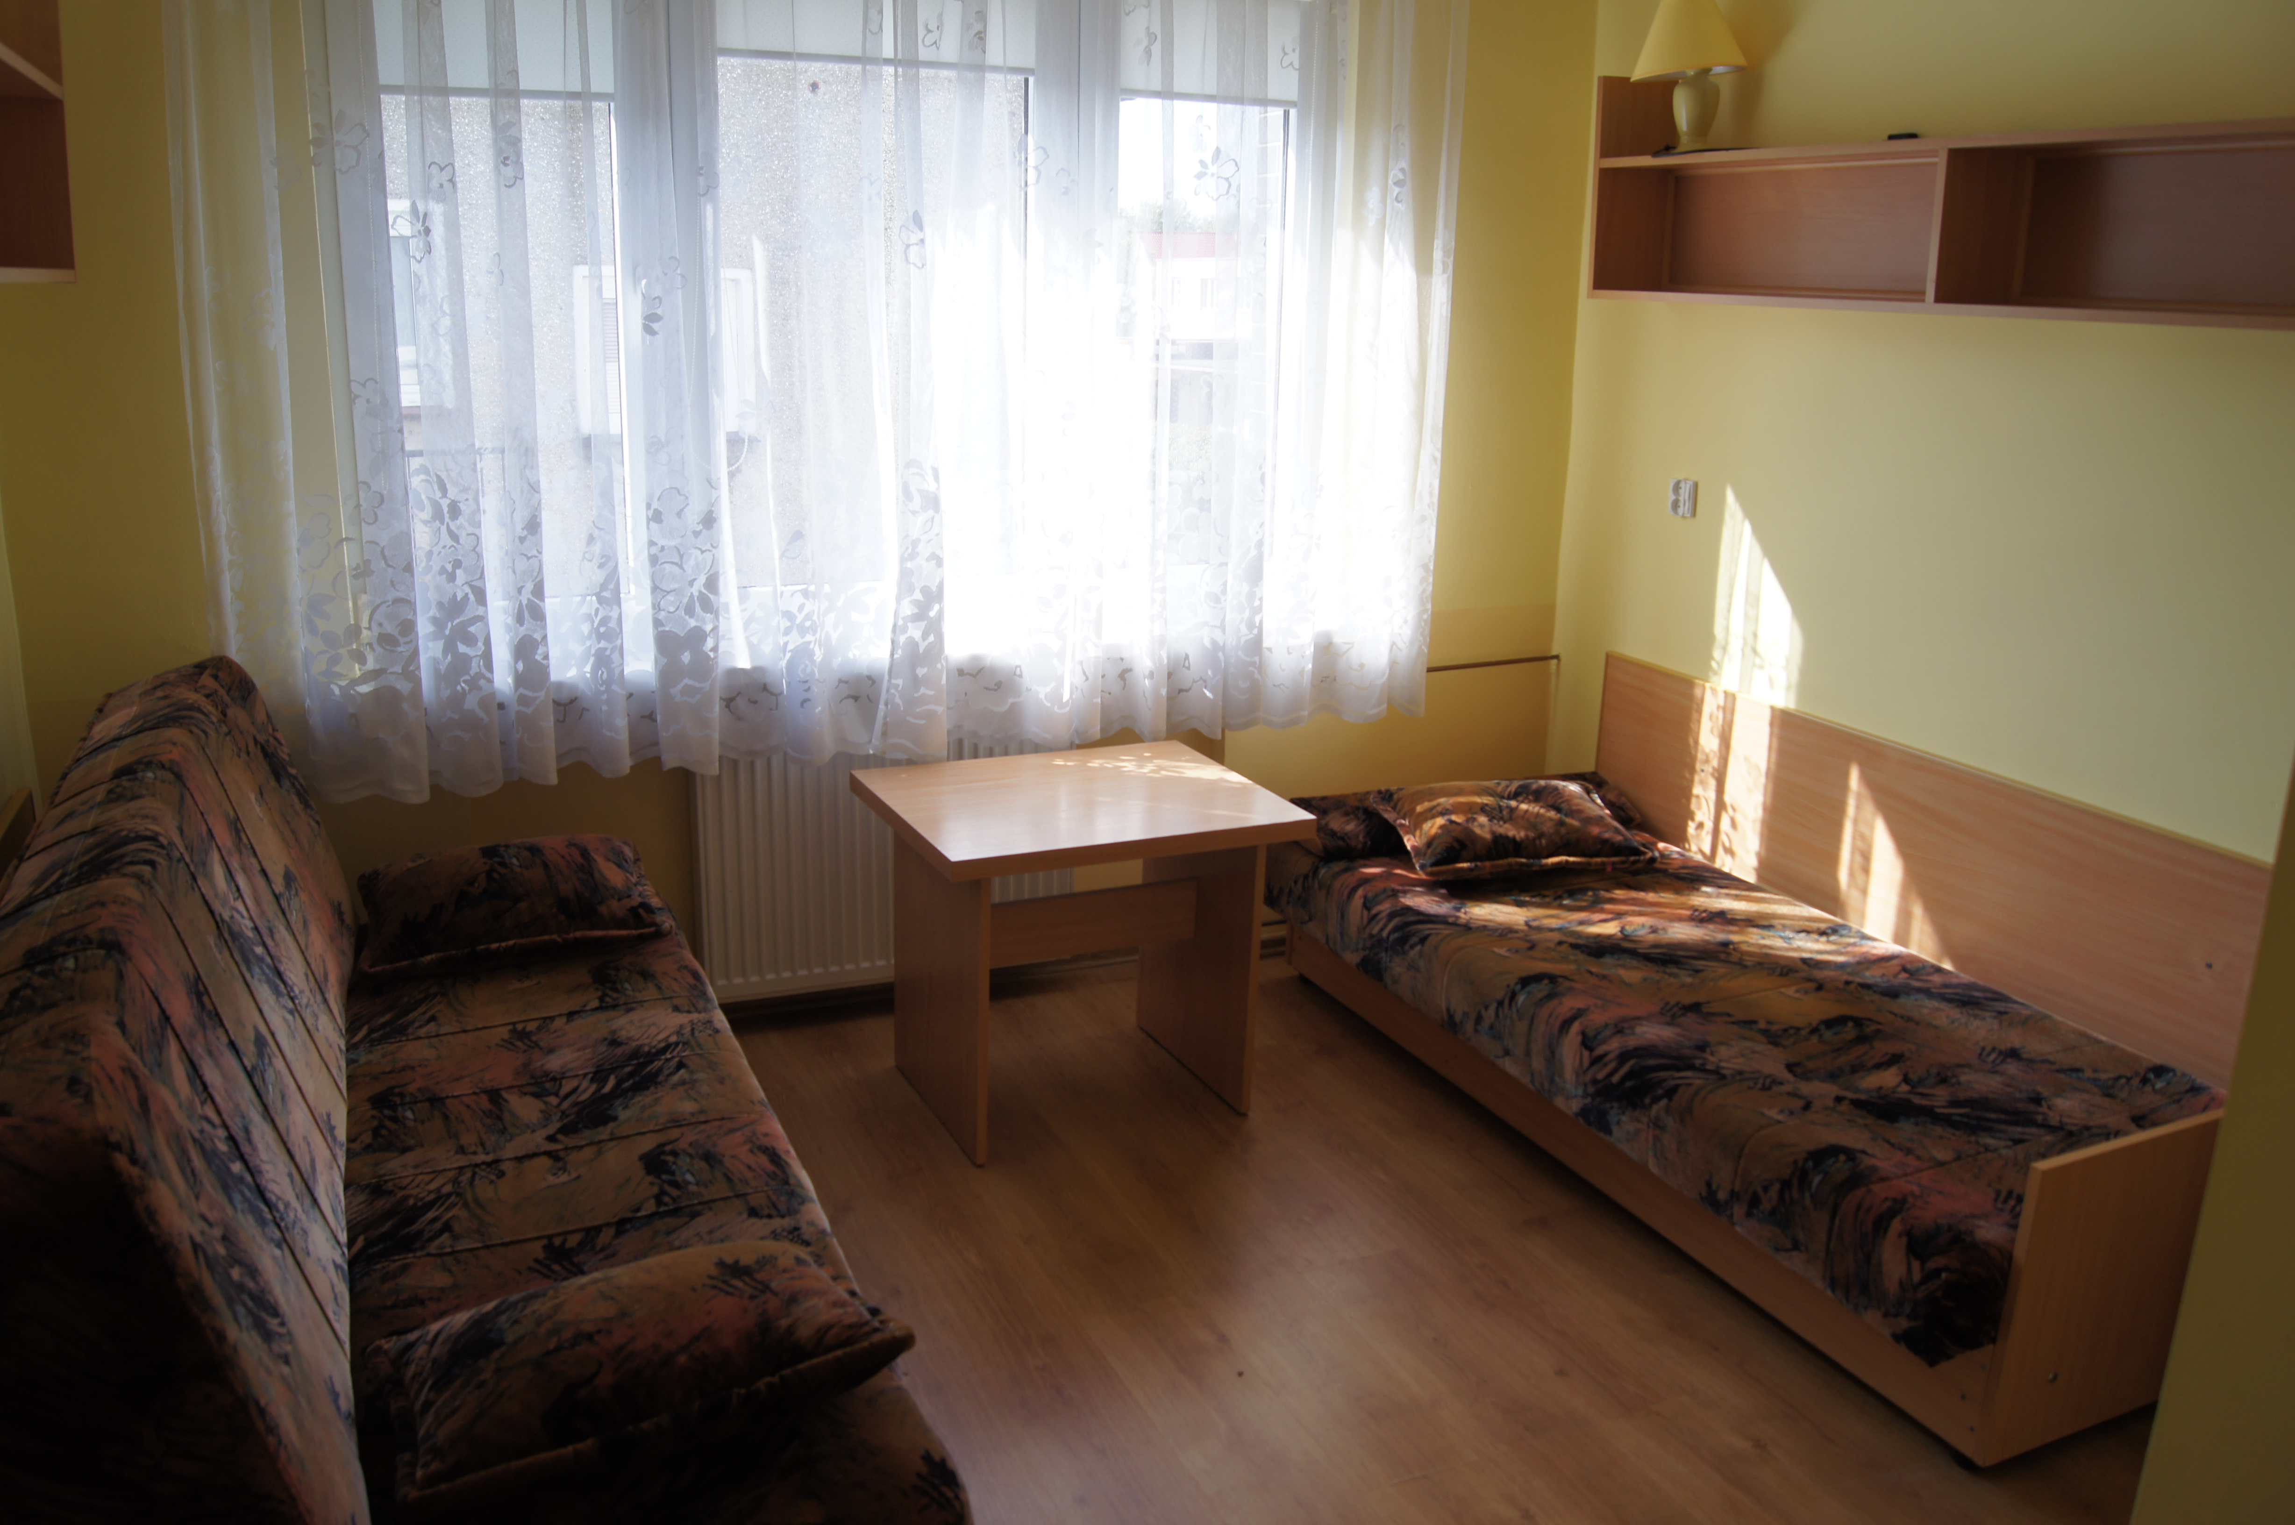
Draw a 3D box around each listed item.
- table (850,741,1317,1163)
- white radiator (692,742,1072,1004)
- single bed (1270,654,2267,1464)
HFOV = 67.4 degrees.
[{"bbox_3d":[-0.146,0.354,3.311,0.701,0.606,0.597,-6,17,-25],"label":"table"},{"bbox_3d":[-0.542,0.159,3.605,0.800,0.600,0.100,-5,17,-23],"label":"white radiator"},{"bbox_3d":[1.080,0.369,3.155,0.939,0.712,1.959,-5,17,-23],"label":"single bed"}]

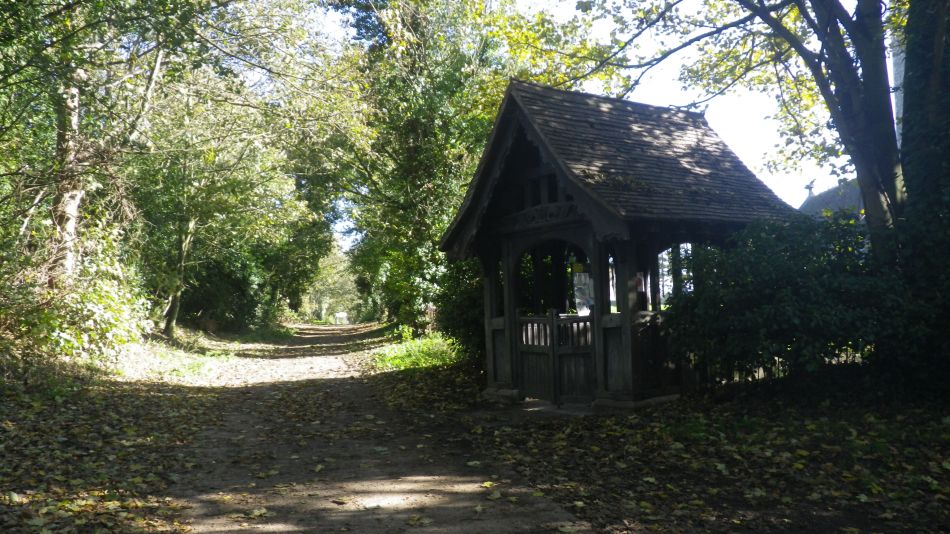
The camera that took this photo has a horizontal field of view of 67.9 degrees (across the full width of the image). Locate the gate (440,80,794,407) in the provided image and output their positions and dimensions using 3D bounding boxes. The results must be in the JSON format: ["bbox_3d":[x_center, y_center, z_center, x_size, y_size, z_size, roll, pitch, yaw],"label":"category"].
[{"bbox_3d":[2.358,-0.395,10.999,4.276,4.547,4.050,0,-4,-34],"label":"gate"}]

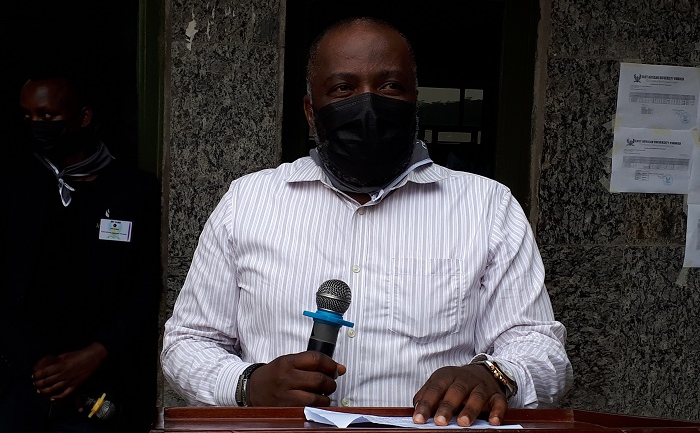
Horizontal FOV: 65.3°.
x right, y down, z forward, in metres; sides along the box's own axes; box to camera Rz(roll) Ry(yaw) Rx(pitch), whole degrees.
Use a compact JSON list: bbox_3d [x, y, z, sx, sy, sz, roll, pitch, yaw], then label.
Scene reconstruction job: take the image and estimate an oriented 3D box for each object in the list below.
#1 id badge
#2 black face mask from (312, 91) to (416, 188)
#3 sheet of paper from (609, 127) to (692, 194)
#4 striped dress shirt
[{"bbox_3d":[-0.639,0.039,1.490,0.086,0.055,0.003,5,2,-6],"label":"id badge"},{"bbox_3d":[0.023,-0.113,0.820,0.150,0.130,0.100,0,3,-8],"label":"black face mask"},{"bbox_3d":[1.020,-0.185,1.840,0.297,0.210,0.003,1,3,-8],"label":"sheet of paper"},{"bbox_3d":[0.022,0.175,0.940,0.670,0.580,0.380,2,3,1],"label":"striped dress shirt"}]

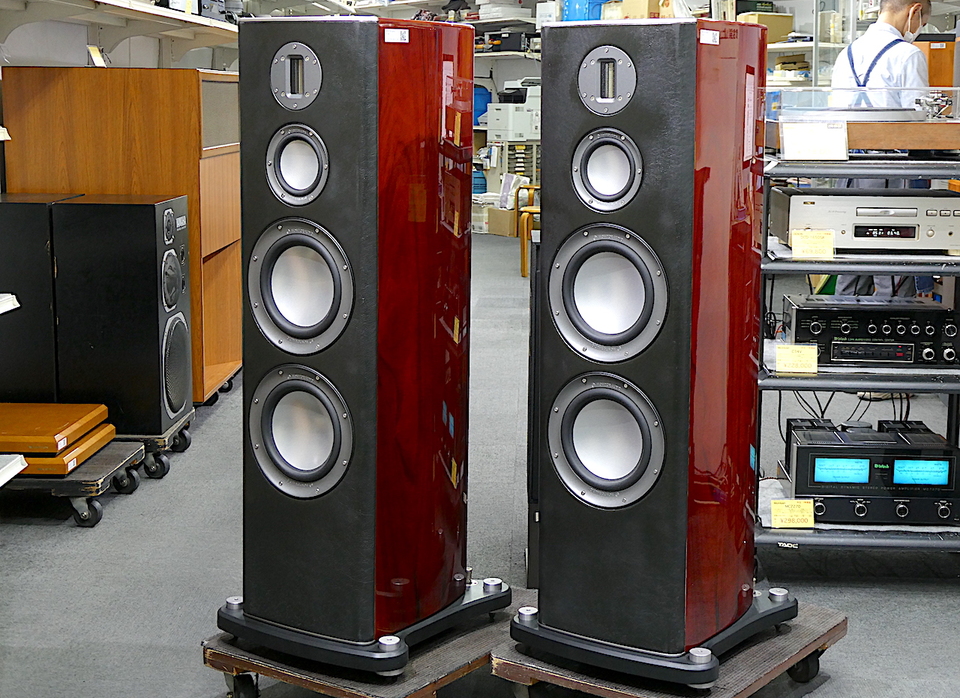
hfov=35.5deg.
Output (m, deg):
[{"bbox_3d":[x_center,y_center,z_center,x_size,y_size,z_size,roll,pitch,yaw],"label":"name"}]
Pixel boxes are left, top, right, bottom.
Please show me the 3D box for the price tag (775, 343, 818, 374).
[{"bbox_3d":[0.751,0.024,3.549,0.099,0.069,0.015,1,-5,2],"label":"price tag"}]

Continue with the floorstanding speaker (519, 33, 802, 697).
[{"bbox_3d":[0.348,-0.011,2.715,0.400,1.115,0.465,7,11,36],"label":"floorstanding speaker"}]

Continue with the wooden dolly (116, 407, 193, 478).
[{"bbox_3d":[-1.219,0.277,4.626,0.600,0.120,0.440,1,9,1],"label":"wooden dolly"}]

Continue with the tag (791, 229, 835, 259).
[{"bbox_3d":[0.780,-0.244,3.506,0.099,0.069,0.015,1,-5,2],"label":"tag"}]

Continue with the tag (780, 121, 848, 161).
[{"bbox_3d":[0.773,-0.481,3.467,0.156,0.103,0.020,1,-17,2],"label":"tag"}]

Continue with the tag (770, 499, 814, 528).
[{"bbox_3d":[0.750,0.397,3.590,0.102,0.069,0.015,1,-9,2],"label":"tag"}]

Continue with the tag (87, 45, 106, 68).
[{"bbox_3d":[-1.276,-0.973,4.990,0.015,0.078,0.100,-25,5,10],"label":"tag"}]

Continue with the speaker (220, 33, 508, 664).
[{"bbox_3d":[-0.195,-0.024,2.754,0.400,1.115,0.465,6,11,33],"label":"speaker"}]

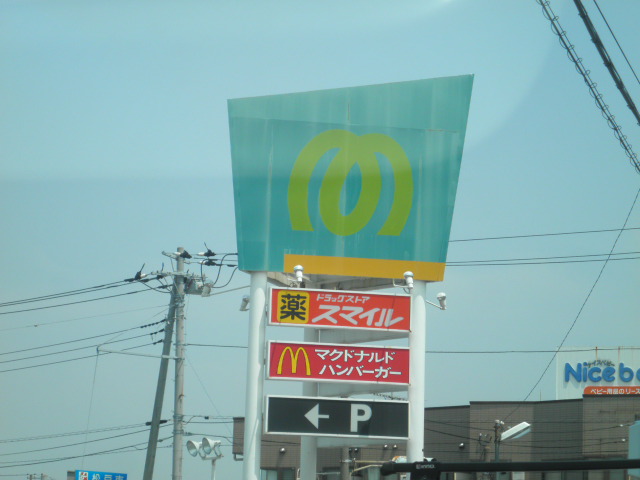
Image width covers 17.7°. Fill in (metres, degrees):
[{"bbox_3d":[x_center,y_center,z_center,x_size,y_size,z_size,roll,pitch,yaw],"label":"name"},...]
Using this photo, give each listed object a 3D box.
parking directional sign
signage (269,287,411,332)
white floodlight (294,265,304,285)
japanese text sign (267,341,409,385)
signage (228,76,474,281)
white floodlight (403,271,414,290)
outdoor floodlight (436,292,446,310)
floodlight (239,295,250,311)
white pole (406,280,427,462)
[{"bbox_3d":[0.318,3.257,37.421,2.678,0.684,0.200,3,-11,-9],"label":"parking directional sign"},{"bbox_3d":[0.371,1.299,37.779,2.681,0.678,0.200,3,-11,-9],"label":"signage"},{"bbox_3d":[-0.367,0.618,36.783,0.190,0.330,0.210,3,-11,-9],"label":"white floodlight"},{"bbox_3d":[0.342,2.273,37.601,2.667,0.680,0.200,3,-11,-9],"label":"japanese text sign"},{"bbox_3d":[0.316,-1.036,39.526,4.662,4.004,3.000,3,-11,-9],"label":"signage"},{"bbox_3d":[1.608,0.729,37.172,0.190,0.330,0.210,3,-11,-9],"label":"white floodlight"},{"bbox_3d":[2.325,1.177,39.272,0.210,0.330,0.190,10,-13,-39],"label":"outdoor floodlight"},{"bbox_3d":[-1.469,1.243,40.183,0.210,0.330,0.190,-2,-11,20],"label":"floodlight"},{"bbox_3d":[1.721,4.259,37.545,0.300,7.130,0.300,3,-11,-9],"label":"white pole"}]

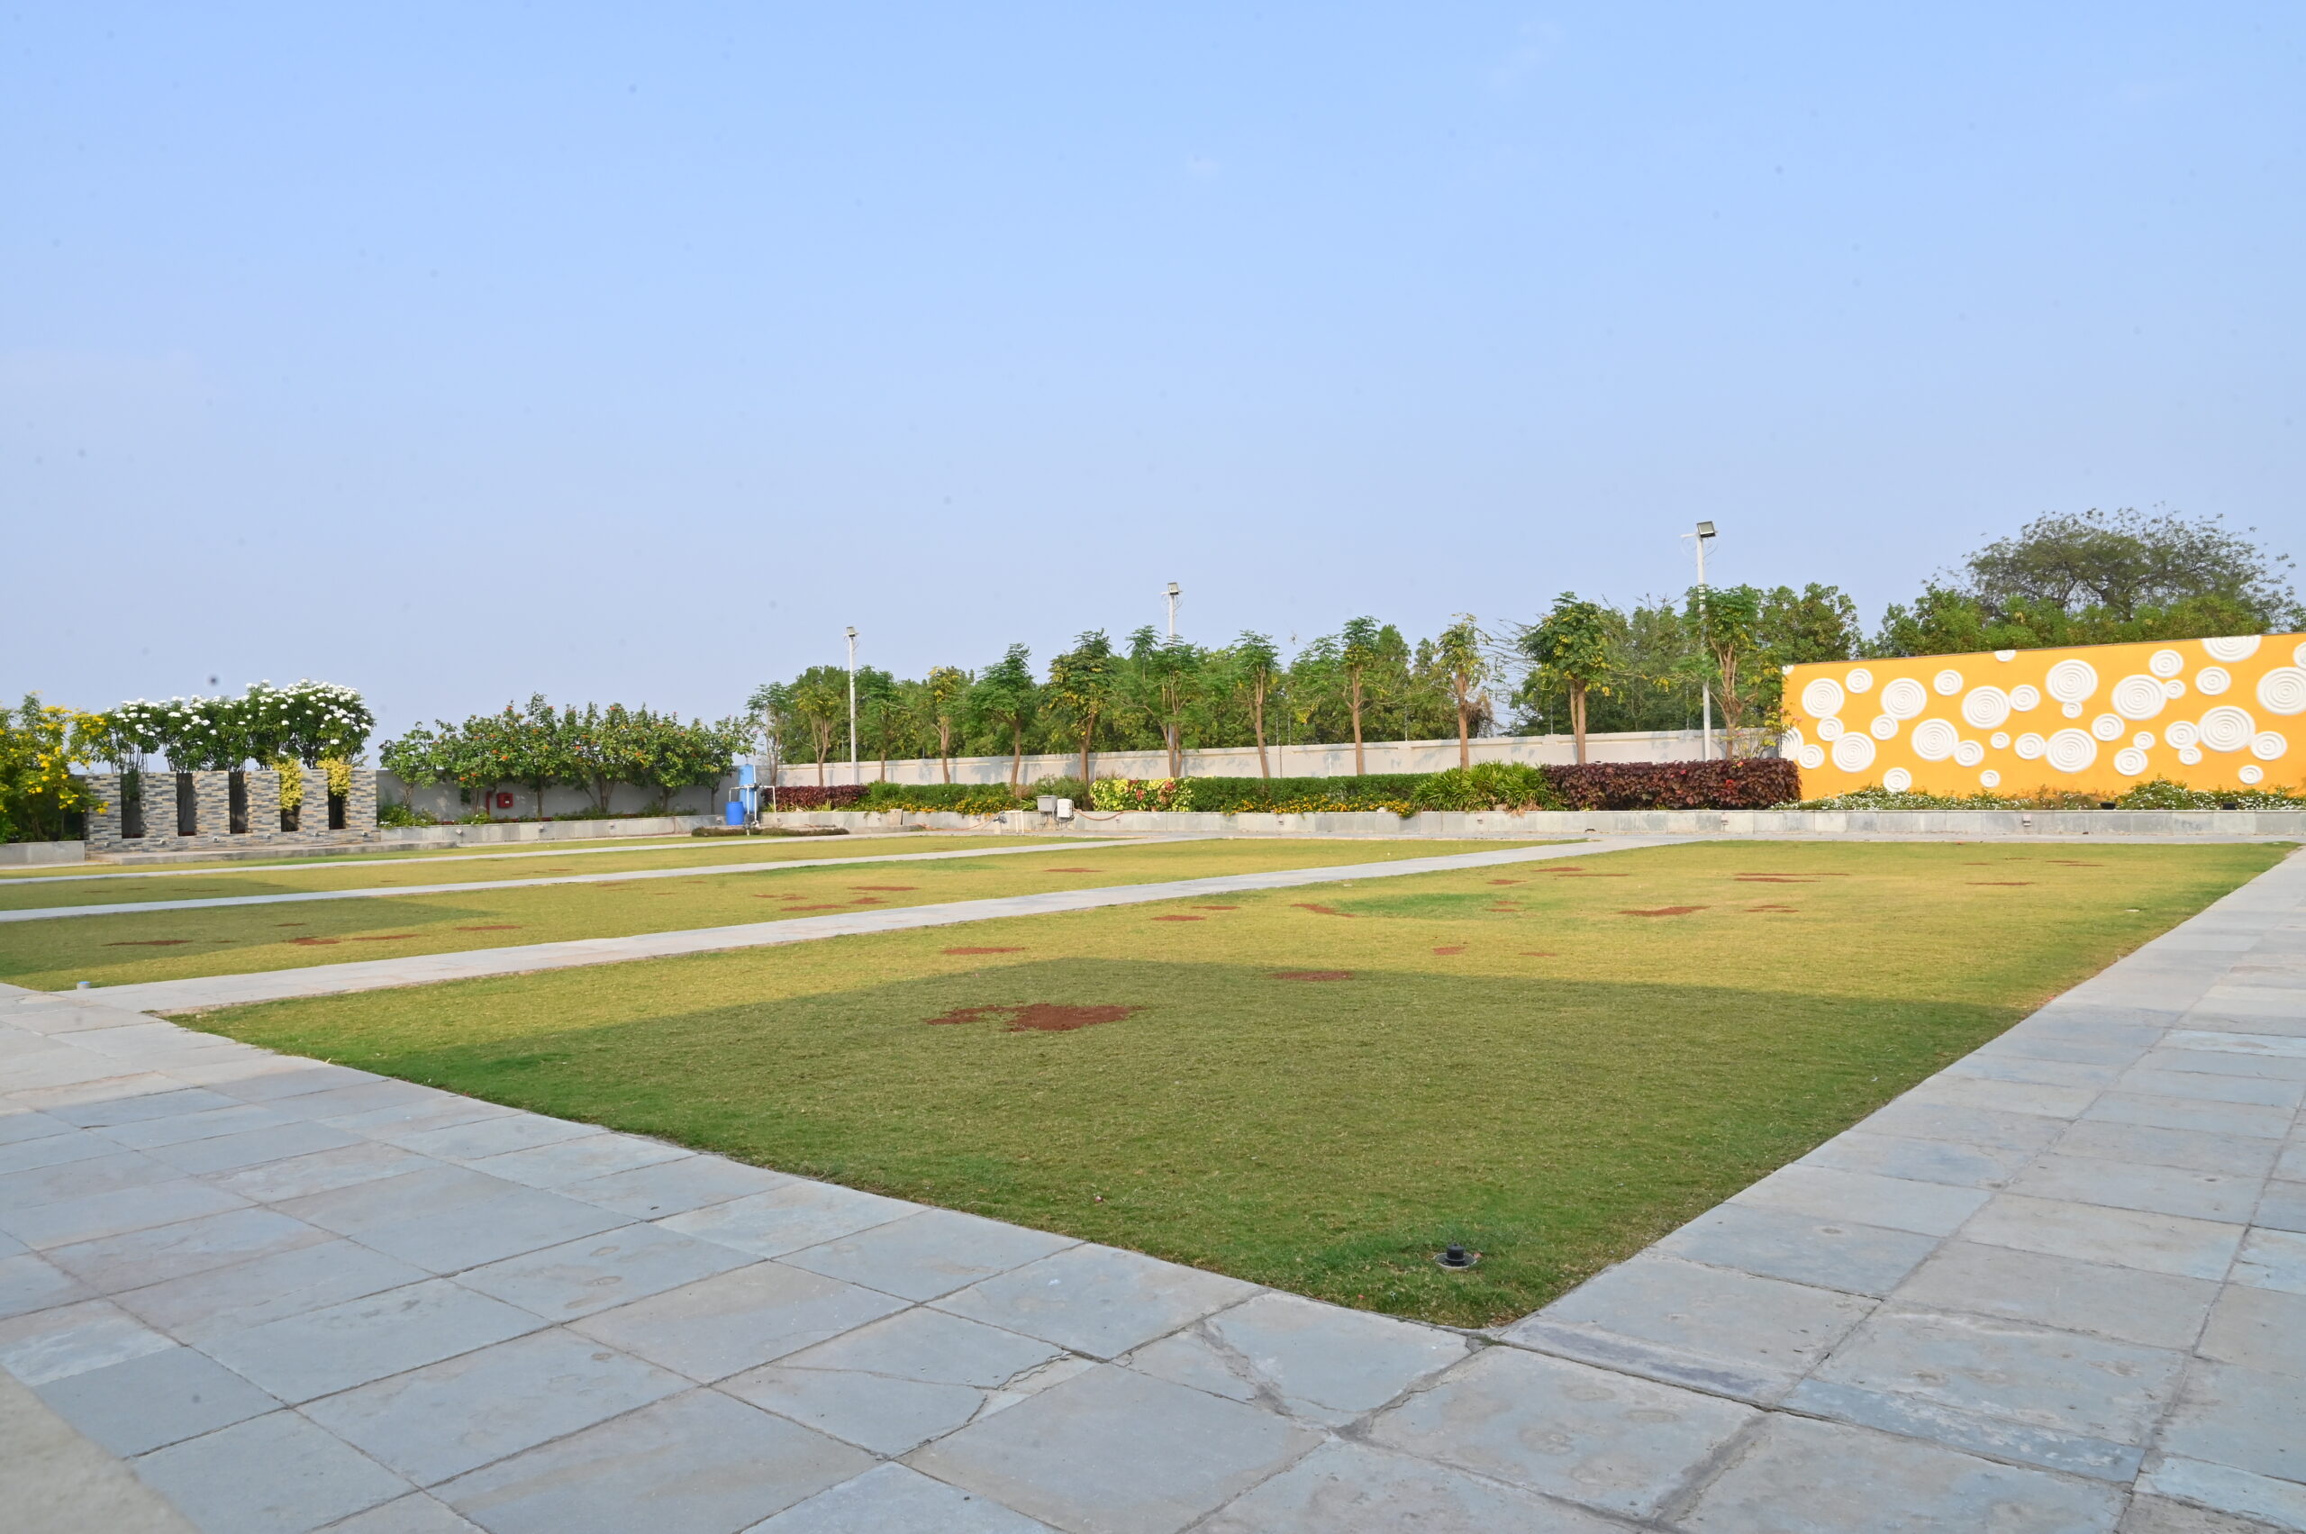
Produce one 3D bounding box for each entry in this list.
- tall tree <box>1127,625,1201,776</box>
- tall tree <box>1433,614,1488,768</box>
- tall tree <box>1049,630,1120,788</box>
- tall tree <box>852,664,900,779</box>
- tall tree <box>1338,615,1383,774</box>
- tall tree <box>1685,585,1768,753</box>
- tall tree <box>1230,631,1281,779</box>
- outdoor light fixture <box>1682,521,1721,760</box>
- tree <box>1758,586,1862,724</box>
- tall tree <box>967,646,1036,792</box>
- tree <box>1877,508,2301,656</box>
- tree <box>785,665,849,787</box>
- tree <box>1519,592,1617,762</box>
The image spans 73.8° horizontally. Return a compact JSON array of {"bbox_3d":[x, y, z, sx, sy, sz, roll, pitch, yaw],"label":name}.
[{"bbox_3d":[0.391,-1.400,44.386,2.133,5.376,2.133,-1,-1,1],"label":"tall tree"},{"bbox_3d":[7.733,-1.355,38.196,1.388,4.864,1.388,-1,-1,11],"label":"tall tree"},{"bbox_3d":[-2.097,-1.399,46.018,2.160,5.450,2.160,-1,-1,-3],"label":"tall tree"},{"bbox_3d":[-9.440,-0.911,52.232,1.740,4.970,1.740,-1,-1,-10],"label":"tall tree"},{"bbox_3d":[5.315,-1.430,39.749,1.190,5.010,1.190,-1,-1,8],"label":"tall tree"},{"bbox_3d":[12.743,-1.556,33.969,1.752,4.979,1.752,-1,-1,21],"label":"tall tree"},{"bbox_3d":[2.736,-1.273,41.931,1.410,4.870,1.410,-1,-1,4],"label":"tall tree"},{"bbox_3d":[12.388,-2.286,34.434,0.800,6.461,0.450,-1,-1,30],"label":"outdoor light fixture"},{"bbox_3d":[15.700,-1.487,36.578,2.530,5.741,2.530,-1,-1,23],"label":"tree"},{"bbox_3d":[-4.771,-1.201,48.280,2.320,5.230,2.320,-1,-1,-6],"label":"tall tree"},{"bbox_3d":[29.328,-3.492,48.036,11.280,9.160,9.930,-2,-1,31],"label":"tree"},{"bbox_3d":[-11.892,-0.993,54.746,2.246,5.271,2.246,-1,-1,-12],"label":"tree"},{"bbox_3d":[9.695,-1.553,36.043,2.180,4.960,2.180,-2,-1,15],"label":"tree"}]

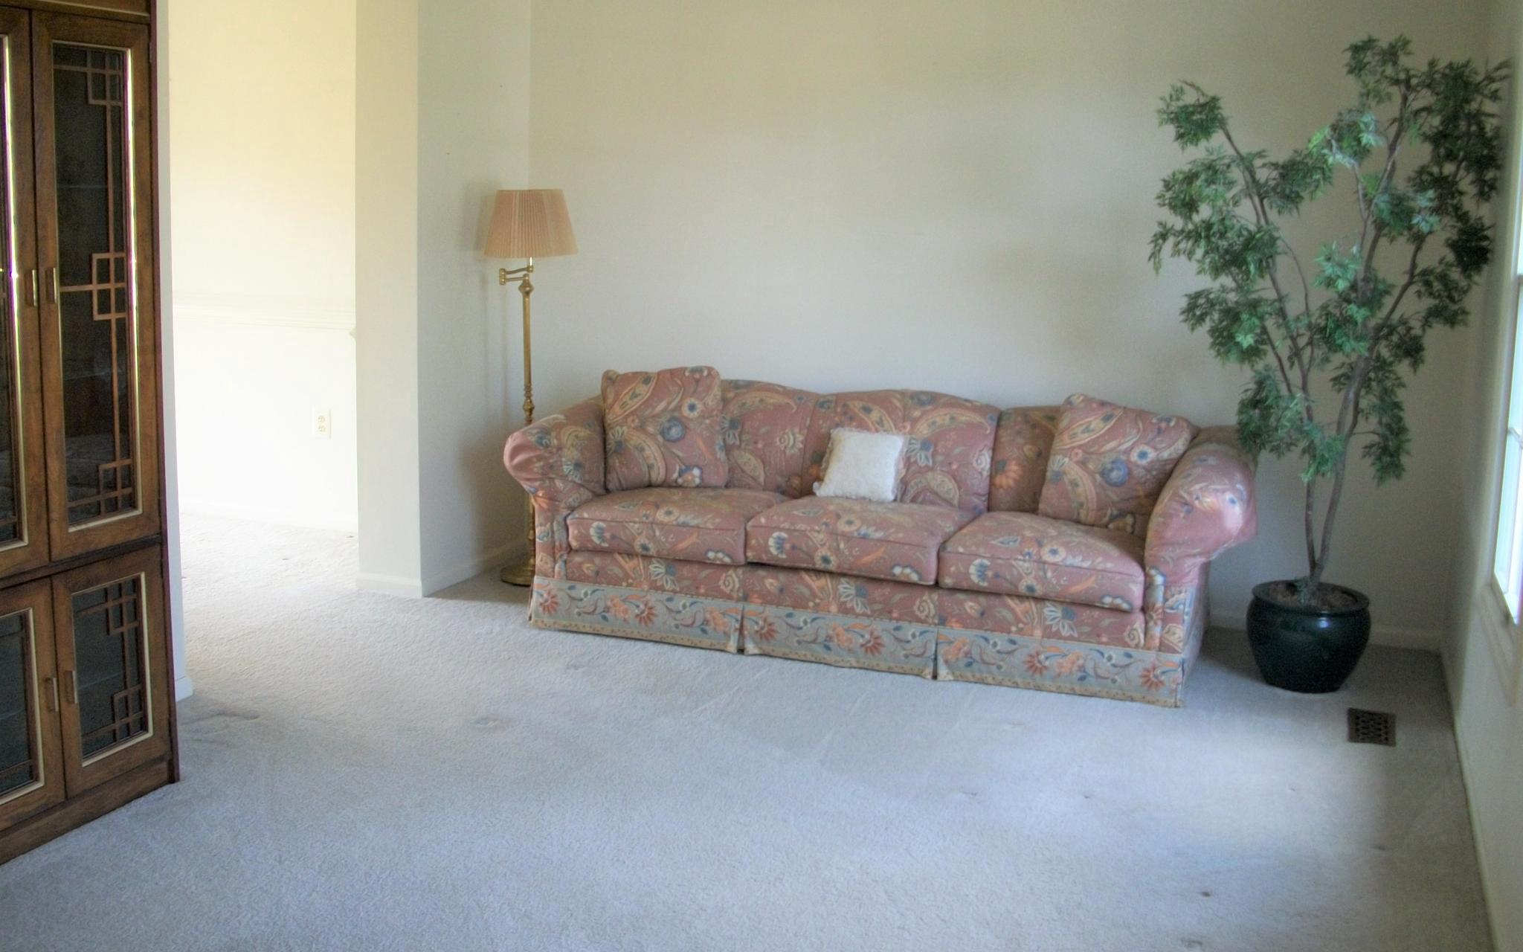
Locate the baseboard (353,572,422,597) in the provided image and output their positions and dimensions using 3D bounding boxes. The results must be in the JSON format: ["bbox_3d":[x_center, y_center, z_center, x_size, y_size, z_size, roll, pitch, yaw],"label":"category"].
[{"bbox_3d":[-1.264,0.372,5.245,0.250,0.065,0.015,5,10,21],"label":"baseboard"}]

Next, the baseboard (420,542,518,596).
[{"bbox_3d":[-1.016,0.326,5.574,0.015,0.065,0.810,5,10,21],"label":"baseboard"}]

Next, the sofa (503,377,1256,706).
[{"bbox_3d":[0.409,0.122,4.886,2.290,0.760,0.900,5,10,20],"label":"sofa"}]

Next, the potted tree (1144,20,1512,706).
[{"bbox_3d":[1.565,-0.313,4.351,0.920,1.850,0.750,5,10,21],"label":"potted tree"}]

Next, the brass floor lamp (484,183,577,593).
[{"bbox_3d":[-0.807,-0.319,5.409,0.370,1.400,0.370,1,9,0],"label":"brass floor lamp"}]

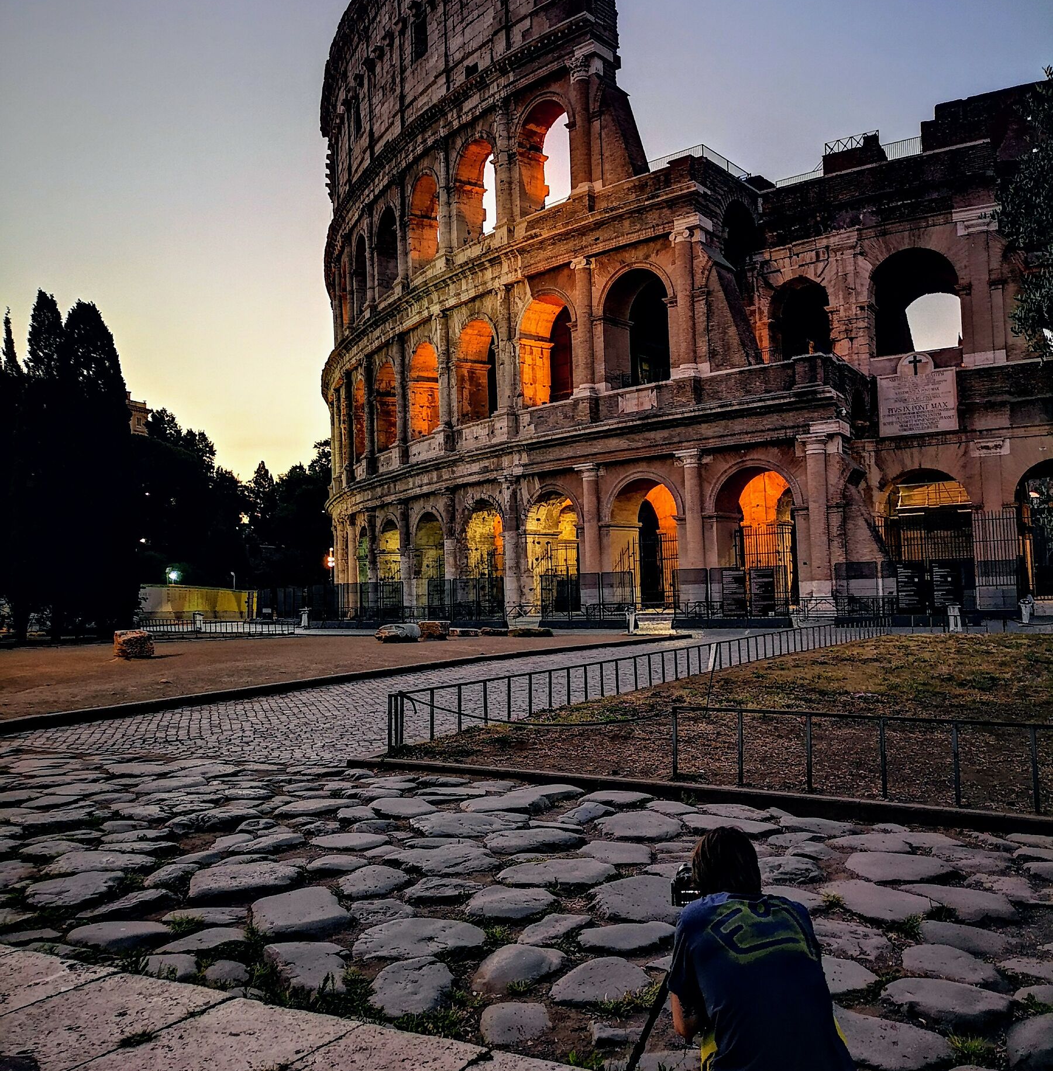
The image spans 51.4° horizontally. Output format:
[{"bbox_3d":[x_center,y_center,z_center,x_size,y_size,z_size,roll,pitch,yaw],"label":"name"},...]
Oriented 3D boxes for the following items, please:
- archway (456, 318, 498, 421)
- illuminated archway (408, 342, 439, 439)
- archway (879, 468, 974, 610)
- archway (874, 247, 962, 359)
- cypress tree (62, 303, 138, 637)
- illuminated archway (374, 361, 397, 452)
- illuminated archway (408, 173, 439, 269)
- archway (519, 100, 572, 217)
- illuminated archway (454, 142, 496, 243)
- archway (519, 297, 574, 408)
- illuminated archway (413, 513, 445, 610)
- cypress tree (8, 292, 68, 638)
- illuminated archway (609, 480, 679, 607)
[{"bbox_3d":[-2.301,-10.528,70.471,2.200,6.500,4.400,3,-6,-38],"label":"archway"},{"bbox_3d":[-6.130,-9.948,75.854,2.200,6.600,4.400,2,-5,-33],"label":"illuminated archway"},{"bbox_3d":[21.536,0.144,58.228,4.600,7.250,2.200,-4,-5,32],"label":"archway"},{"bbox_3d":[21.435,-12.553,60.016,4.419,5.593,2.400,-3,-5,28],"label":"archway"},{"bbox_3d":[-18.659,-2.998,47.890,3.600,14.700,3.600,1,-5,-21],"label":"cypress tree"},{"bbox_3d":[-9.439,-9.753,81.801,2.400,6.381,4.777,2,-5,-27],"label":"illuminated archway"},{"bbox_3d":[-6.197,-22.062,76.659,2.400,6.021,4.552,2,-6,-32],"label":"illuminated archway"},{"bbox_3d":[1.883,-22.756,66.069,2.400,6.294,4.380,4,-7,-43],"label":"archway"},{"bbox_3d":[-2.466,-22.219,71.218,2.400,6.151,4.489,3,-6,-37],"label":"illuminated archway"},{"bbox_3d":[1.993,-10.965,65.138,2.400,6.135,4.437,4,-7,-43],"label":"archway"},{"bbox_3d":[-5.728,1.880,74.533,2.200,6.800,4.400,2,-5,-33],"label":"illuminated archway"},{"bbox_3d":[-20.961,-3.008,46.922,3.100,15.000,3.100,1,-5,-24],"label":"cypress tree"},{"bbox_3d":[7.028,0.505,59.724,4.400,6.950,2.200,-5,-6,42],"label":"illuminated archway"}]

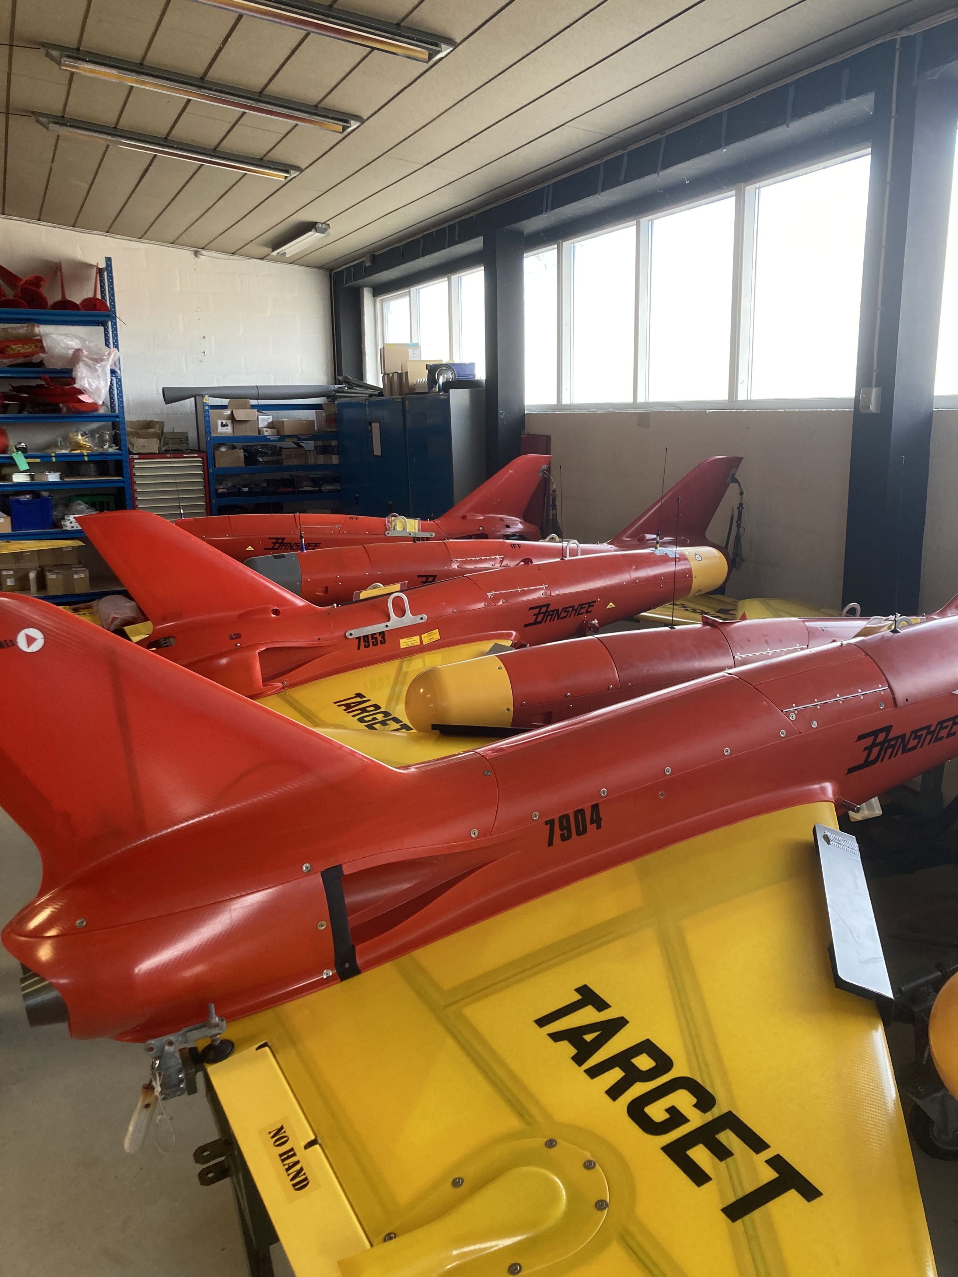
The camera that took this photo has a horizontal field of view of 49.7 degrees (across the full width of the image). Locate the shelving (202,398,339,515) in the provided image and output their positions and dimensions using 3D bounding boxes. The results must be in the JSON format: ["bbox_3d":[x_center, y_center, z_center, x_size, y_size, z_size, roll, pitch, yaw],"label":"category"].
[{"bbox_3d":[-2.255,-1.724,11.426,1.520,1.835,0.450,-6,14,-24],"label":"shelving"}]

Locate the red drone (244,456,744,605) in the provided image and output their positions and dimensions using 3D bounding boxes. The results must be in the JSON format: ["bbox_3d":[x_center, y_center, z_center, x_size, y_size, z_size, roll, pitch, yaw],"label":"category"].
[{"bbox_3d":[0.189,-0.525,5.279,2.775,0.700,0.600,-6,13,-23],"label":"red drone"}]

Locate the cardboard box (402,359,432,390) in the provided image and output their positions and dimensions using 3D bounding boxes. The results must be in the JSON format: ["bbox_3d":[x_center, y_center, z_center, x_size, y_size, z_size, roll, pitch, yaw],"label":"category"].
[{"bbox_3d":[-0.507,-2.377,9.367,0.300,0.290,0.160,-6,14,-24],"label":"cardboard box"}]

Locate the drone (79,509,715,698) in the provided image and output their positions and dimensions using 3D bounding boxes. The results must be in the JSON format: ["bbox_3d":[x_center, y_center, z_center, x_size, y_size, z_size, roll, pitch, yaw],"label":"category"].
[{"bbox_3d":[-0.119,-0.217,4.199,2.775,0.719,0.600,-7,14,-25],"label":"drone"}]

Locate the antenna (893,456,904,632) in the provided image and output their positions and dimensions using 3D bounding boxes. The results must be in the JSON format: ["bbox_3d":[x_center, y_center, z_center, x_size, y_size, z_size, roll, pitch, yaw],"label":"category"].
[{"bbox_3d":[0.874,-0.194,2.145,0.020,0.369,0.020,-9,15,-23],"label":"antenna"}]

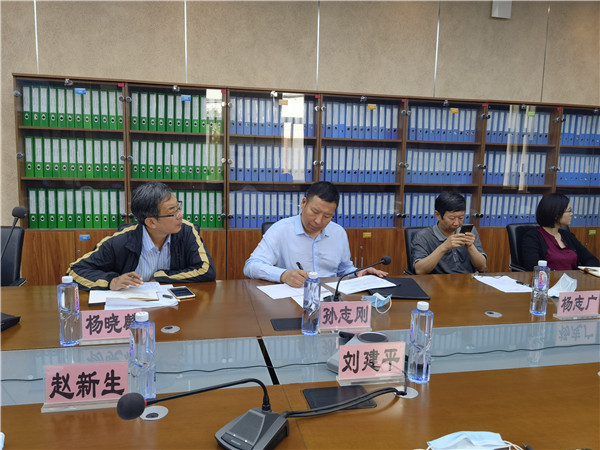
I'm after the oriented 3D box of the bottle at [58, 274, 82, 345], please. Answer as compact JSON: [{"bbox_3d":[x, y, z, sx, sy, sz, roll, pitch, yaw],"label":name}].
[{"bbox_3d":[-0.784,0.291,1.583,0.066,0.228,0.066,0,7,-12],"label":"bottle"}]

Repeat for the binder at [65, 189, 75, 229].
[{"bbox_3d":[-1.917,-0.146,3.985,0.059,0.317,0.280,0,7,-11],"label":"binder"}]

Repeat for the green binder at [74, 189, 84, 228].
[{"bbox_3d":[-1.834,-0.146,3.964,0.060,0.315,0.280,0,7,-12],"label":"green binder"}]

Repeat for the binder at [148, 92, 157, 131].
[{"bbox_3d":[-1.238,-0.947,3.988,0.064,0.318,0.285,0,7,-12],"label":"binder"}]

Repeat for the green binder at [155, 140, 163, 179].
[{"bbox_3d":[-1.202,-0.552,4.046,0.064,0.318,0.285,0,7,-12],"label":"green binder"}]

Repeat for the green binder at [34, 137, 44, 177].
[{"bbox_3d":[-2.105,-0.555,3.857,0.060,0.315,0.280,0,7,-12],"label":"green binder"}]

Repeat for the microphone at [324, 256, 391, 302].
[{"bbox_3d":[0.259,0.264,2.076,0.390,0.210,0.120,-5,9,-40],"label":"microphone"}]

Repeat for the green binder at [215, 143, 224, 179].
[{"bbox_3d":[-0.714,-0.556,4.148,0.056,0.315,0.285,0,7,-12],"label":"green binder"}]

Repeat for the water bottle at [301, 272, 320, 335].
[{"bbox_3d":[0.041,0.289,1.713,0.066,0.230,0.066,0,7,-12],"label":"water bottle"}]

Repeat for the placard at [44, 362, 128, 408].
[{"bbox_3d":[-0.545,0.407,1.198,0.205,0.111,0.045,0,7,-12],"label":"placard"}]

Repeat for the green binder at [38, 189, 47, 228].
[{"bbox_3d":[-2.105,-0.146,3.909,0.064,0.318,0.285,0,7,-12],"label":"green binder"}]

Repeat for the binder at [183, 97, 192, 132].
[{"bbox_3d":[-0.968,-0.948,4.044,0.064,0.318,0.285,0,7,-12],"label":"binder"}]

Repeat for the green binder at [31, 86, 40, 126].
[{"bbox_3d":[-2.101,-0.942,3.808,0.056,0.315,0.285,0,7,-12],"label":"green binder"}]

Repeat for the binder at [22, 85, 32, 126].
[{"bbox_3d":[-2.187,-0.953,3.834,0.059,0.317,0.280,0,7,-11],"label":"binder"}]

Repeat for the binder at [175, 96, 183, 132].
[{"bbox_3d":[-1.035,-0.948,4.030,0.064,0.318,0.285,0,7,-12],"label":"binder"}]

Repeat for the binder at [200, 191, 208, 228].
[{"bbox_3d":[-0.858,-0.145,4.186,0.060,0.318,0.285,0,7,-12],"label":"binder"}]

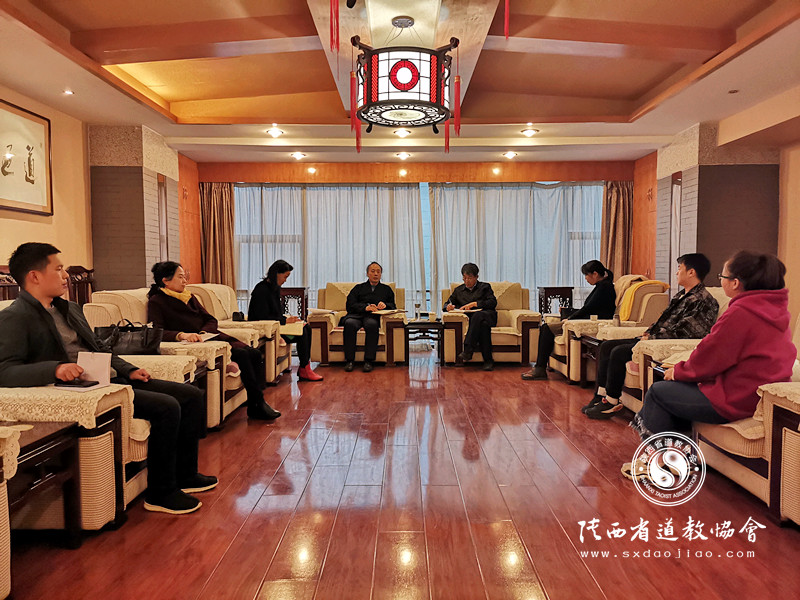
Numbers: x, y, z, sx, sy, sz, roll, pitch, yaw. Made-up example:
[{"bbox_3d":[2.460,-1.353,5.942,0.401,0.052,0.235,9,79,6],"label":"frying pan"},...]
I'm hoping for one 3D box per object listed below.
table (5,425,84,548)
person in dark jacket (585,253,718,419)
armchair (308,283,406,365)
[{"bbox_3d":[-1.562,0.749,2.164,0.613,0.495,0.453,0,3,0],"label":"table"},{"bbox_3d":[1.870,0.259,4.403,0.970,1.210,0.600,0,3,7],"label":"person in dark jacket"},{"bbox_3d":[-0.479,0.255,7.168,1.090,0.930,0.960,0,3,1],"label":"armchair"}]

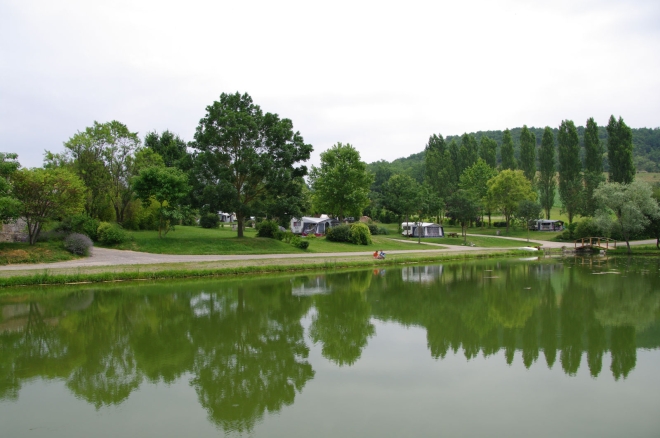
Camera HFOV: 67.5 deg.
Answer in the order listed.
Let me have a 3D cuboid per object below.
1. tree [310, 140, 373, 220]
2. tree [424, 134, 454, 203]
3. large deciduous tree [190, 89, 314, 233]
[{"bbox_3d":[1.600,-5.040,75.500,9.600,13.290,9.200,0,-2,0],"label":"tree"},{"bbox_3d":[28.243,-10.022,128.667,7.120,23.950,6.760,-1,-2,12],"label":"tree"},{"bbox_3d":[-9.156,-6.379,58.395,14.010,17.130,13.310,0,-2,-9],"label":"large deciduous tree"}]

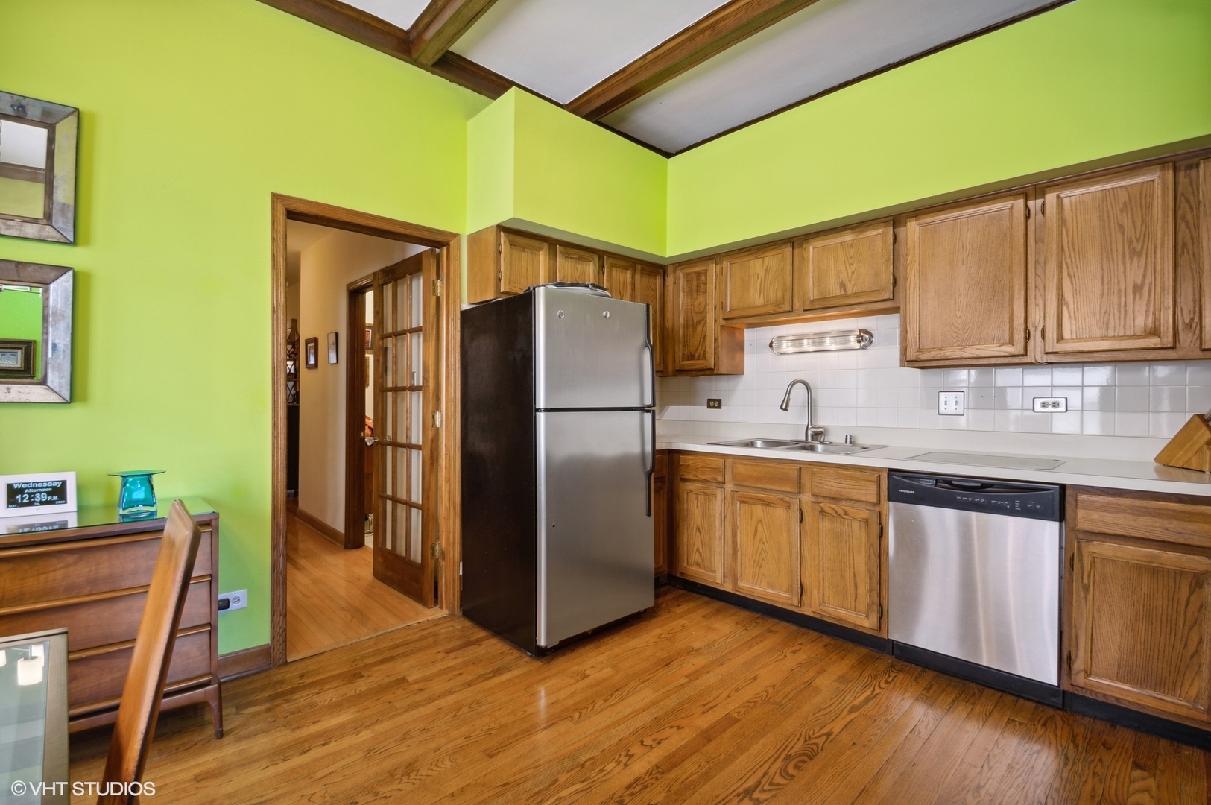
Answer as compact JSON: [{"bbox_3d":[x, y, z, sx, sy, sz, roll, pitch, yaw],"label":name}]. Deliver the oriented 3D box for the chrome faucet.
[{"bbox_3d":[1.164,0.058,2.956,0.232,0.374,0.121,0,1,-32],"label":"chrome faucet"}]

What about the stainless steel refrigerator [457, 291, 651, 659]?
[{"bbox_3d":[-0.279,0.322,2.812,0.741,1.706,0.735,-1,1,-41],"label":"stainless steel refrigerator"}]

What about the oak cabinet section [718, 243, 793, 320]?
[{"bbox_3d":[1.067,-0.753,3.307,0.495,0.430,0.325,1,1,45],"label":"oak cabinet section"}]

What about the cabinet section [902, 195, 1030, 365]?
[{"bbox_3d":[1.759,-0.562,2.450,0.493,0.757,0.323,1,1,42],"label":"cabinet section"}]

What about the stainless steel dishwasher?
[{"bbox_3d":[1.677,0.741,2.280,0.580,0.864,0.606,1,1,42],"label":"stainless steel dishwasher"}]

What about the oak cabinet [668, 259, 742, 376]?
[{"bbox_3d":[0.669,-0.565,3.413,0.402,0.768,0.313,1,1,42],"label":"oak cabinet"}]

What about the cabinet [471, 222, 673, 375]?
[{"bbox_3d":[-0.176,-0.575,3.273,1.336,0.793,0.303,-1,1,-40],"label":"cabinet"}]

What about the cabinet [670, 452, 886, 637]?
[{"bbox_3d":[1.024,0.672,2.874,1.173,0.773,0.606,1,1,42],"label":"cabinet"}]

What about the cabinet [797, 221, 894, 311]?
[{"bbox_3d":[1.370,-0.713,2.796,0.491,0.434,0.323,1,1,42],"label":"cabinet"}]

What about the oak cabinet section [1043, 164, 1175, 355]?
[{"bbox_3d":[2.187,-0.573,2.203,0.400,0.745,0.325,1,1,45],"label":"oak cabinet section"}]

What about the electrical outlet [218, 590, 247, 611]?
[{"bbox_3d":[-1.616,0.858,2.177,0.113,0.076,0.012,-1,1,-40],"label":"electrical outlet"}]

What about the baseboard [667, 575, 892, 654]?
[{"bbox_3d":[0.869,1.123,2.762,1.257,0.106,0.030,1,1,42],"label":"baseboard"}]

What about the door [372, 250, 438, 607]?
[{"bbox_3d":[-1.272,0.141,3.156,0.757,2.040,0.040,1,1,44],"label":"door"}]

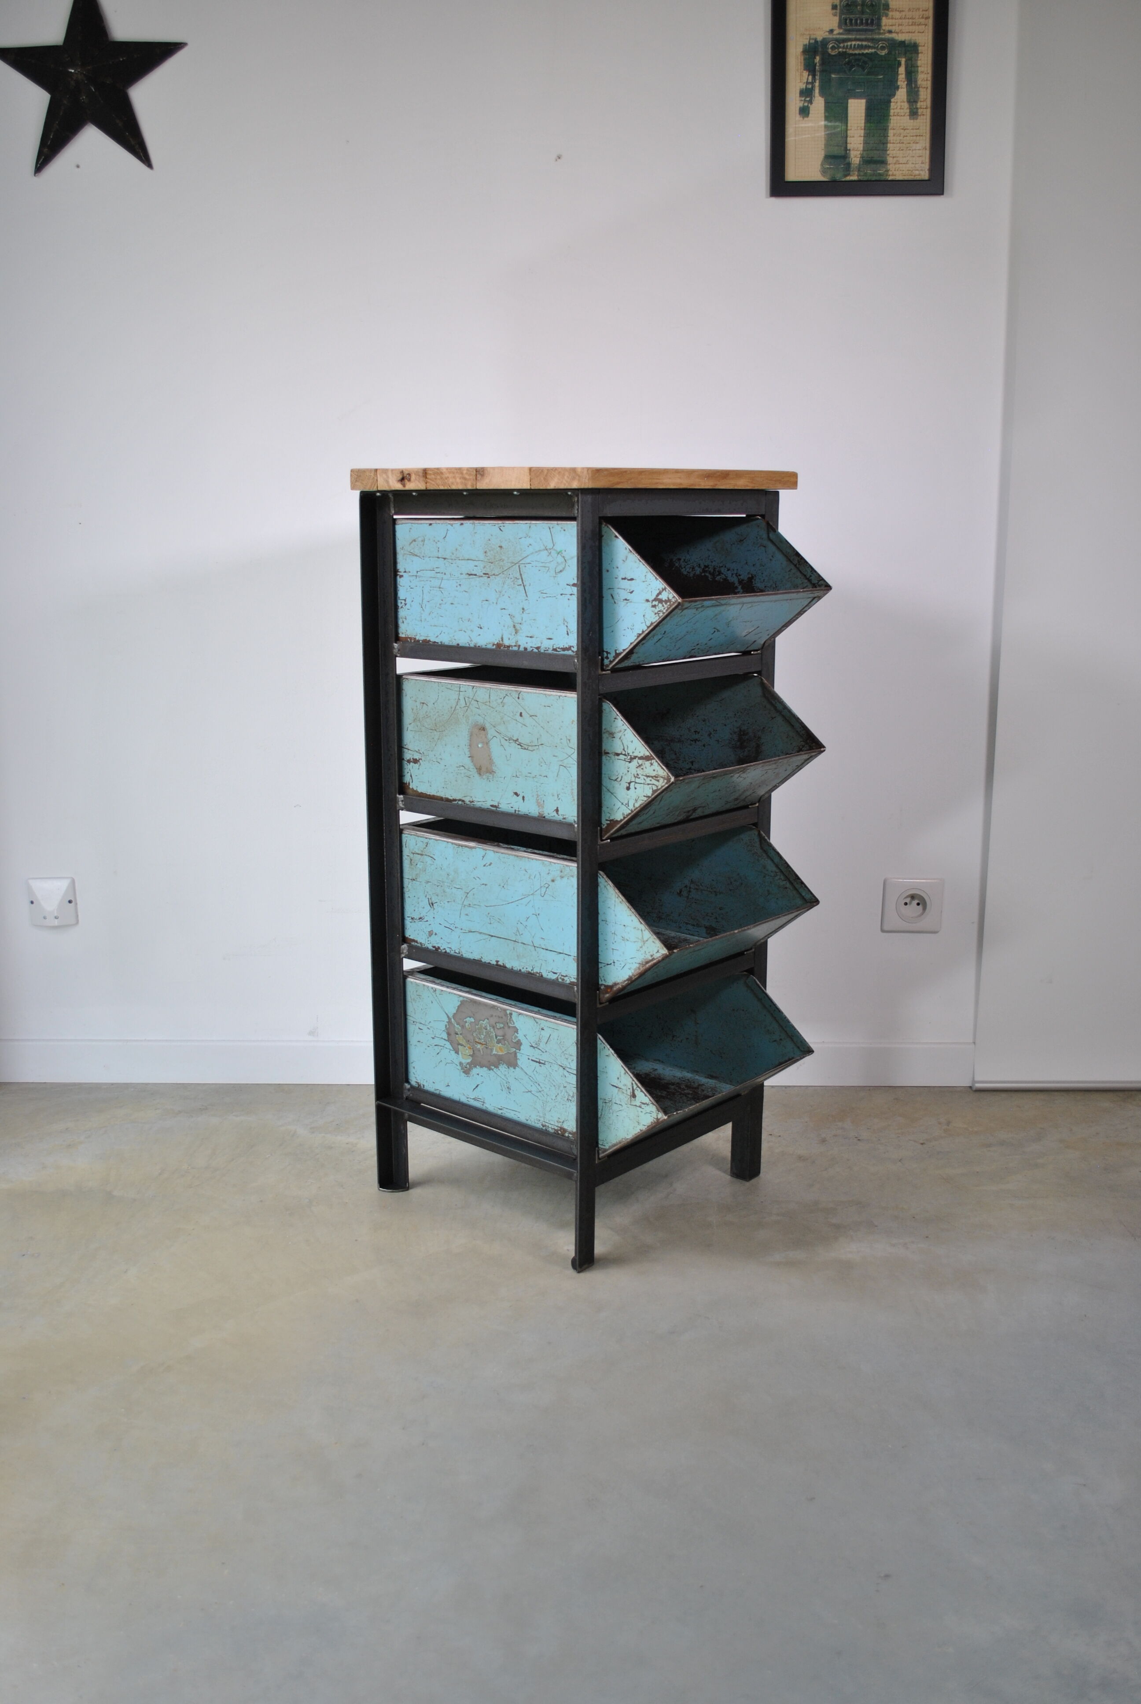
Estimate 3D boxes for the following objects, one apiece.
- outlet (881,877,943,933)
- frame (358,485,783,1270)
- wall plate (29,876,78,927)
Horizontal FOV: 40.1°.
[{"bbox_3d":[0.524,0.083,2.394,0.088,0.084,0.011,0,12,1],"label":"outlet"},{"bbox_3d":[0.003,0.003,2.013,0.352,0.908,0.377,11,16,40],"label":"frame"},{"bbox_3d":[-0.798,0.079,2.405,0.075,0.075,0.020,0,12,1],"label":"wall plate"}]

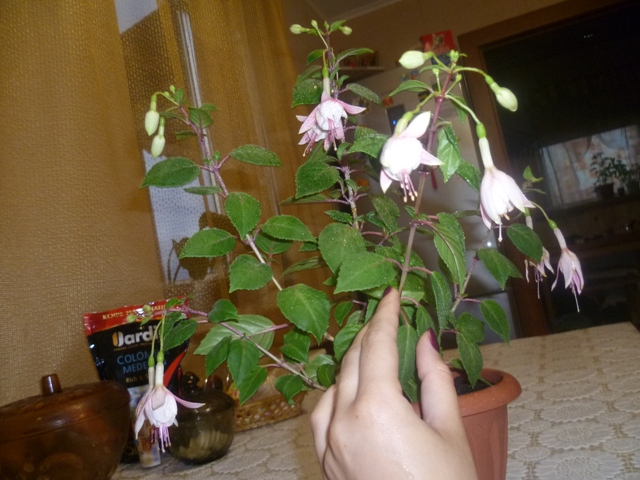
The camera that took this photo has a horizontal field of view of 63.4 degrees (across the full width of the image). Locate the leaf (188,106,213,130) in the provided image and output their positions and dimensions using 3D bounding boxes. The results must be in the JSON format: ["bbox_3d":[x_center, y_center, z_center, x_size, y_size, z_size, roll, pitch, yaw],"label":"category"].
[{"bbox_3d":[-0.097,-0.099,0.420,0.018,0.020,0.008,-25,8,-3],"label":"leaf"}]

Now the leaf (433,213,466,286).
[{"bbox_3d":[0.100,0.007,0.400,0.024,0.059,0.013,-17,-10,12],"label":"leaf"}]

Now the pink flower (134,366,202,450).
[{"bbox_3d":[-0.133,0.146,0.455,0.057,0.075,0.052,1,-3,-11],"label":"pink flower"}]

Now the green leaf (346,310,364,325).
[{"bbox_3d":[0.034,0.077,0.490,0.024,0.021,0.007,-44,-25,-8],"label":"green leaf"}]

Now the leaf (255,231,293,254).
[{"bbox_3d":[-0.044,0.003,0.485,0.034,0.019,0.017,0,-24,0],"label":"leaf"}]

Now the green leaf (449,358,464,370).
[{"bbox_3d":[0.125,0.113,0.470,0.018,0.012,0.006,-11,-37,-1],"label":"green leaf"}]

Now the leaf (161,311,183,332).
[{"bbox_3d":[-0.124,0.071,0.433,0.017,0.028,0.008,29,-15,0],"label":"leaf"}]

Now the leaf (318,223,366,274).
[{"bbox_3d":[0.019,0.008,0.435,0.038,0.043,0.013,13,-15,9],"label":"leaf"}]

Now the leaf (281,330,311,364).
[{"bbox_3d":[-0.021,0.093,0.450,0.022,0.031,0.012,-21,-15,-1],"label":"leaf"}]

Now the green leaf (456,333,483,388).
[{"bbox_3d":[0.124,0.100,0.430,0.021,0.046,0.010,-17,-13,10],"label":"green leaf"}]

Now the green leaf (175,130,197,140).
[{"bbox_3d":[-0.125,-0.097,0.480,0.019,0.007,0.013,0,0,0],"label":"green leaf"}]

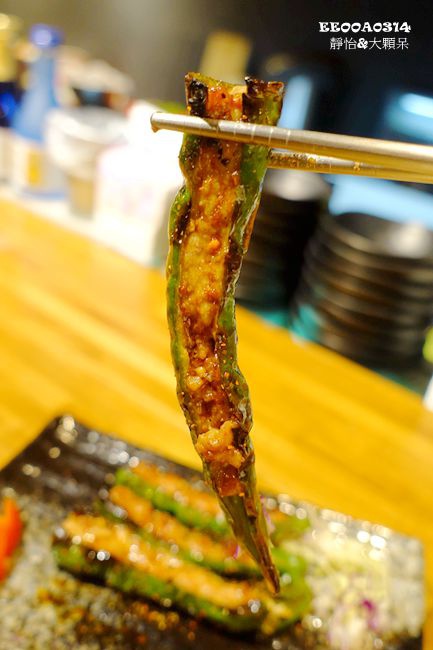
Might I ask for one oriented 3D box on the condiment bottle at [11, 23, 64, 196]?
[{"bbox_3d":[-0.259,-0.320,0.868,0.079,0.236,0.079,3,29,-18],"label":"condiment bottle"}]

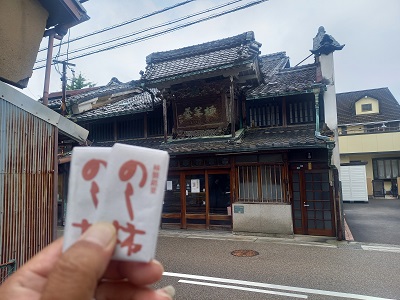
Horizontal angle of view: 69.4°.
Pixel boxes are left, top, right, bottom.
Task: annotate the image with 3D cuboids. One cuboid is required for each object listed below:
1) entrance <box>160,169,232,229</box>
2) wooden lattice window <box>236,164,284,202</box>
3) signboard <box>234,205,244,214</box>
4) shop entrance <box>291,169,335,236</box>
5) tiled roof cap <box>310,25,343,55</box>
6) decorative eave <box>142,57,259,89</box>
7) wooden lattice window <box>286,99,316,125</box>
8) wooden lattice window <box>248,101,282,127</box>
[{"bbox_3d":[-0.137,1.653,9.709,2.522,1.986,0.150,-4,-6,22],"label":"entrance"},{"bbox_3d":[1.829,1.029,8.782,1.472,1.107,0.150,-4,-6,22],"label":"wooden lattice window"},{"bbox_3d":[1.220,1.838,8.872,0.305,0.218,0.030,-4,-6,22],"label":"signboard"},{"bbox_3d":[3.222,1.499,8.282,1.122,1.843,0.120,-4,-6,22],"label":"shop entrance"},{"bbox_3d":[3.764,-3.155,8.557,0.862,0.730,0.750,-4,-6,22],"label":"tiled roof cap"},{"bbox_3d":[-0.004,-2.502,9.611,3.889,0.583,0.900,-4,-6,25],"label":"decorative eave"},{"bbox_3d":[3.329,-1.236,9.543,0.860,0.813,0.120,-4,-6,22],"label":"wooden lattice window"},{"bbox_3d":[2.260,-1.198,9.982,1.152,0.868,0.120,-4,-6,22],"label":"wooden lattice window"}]

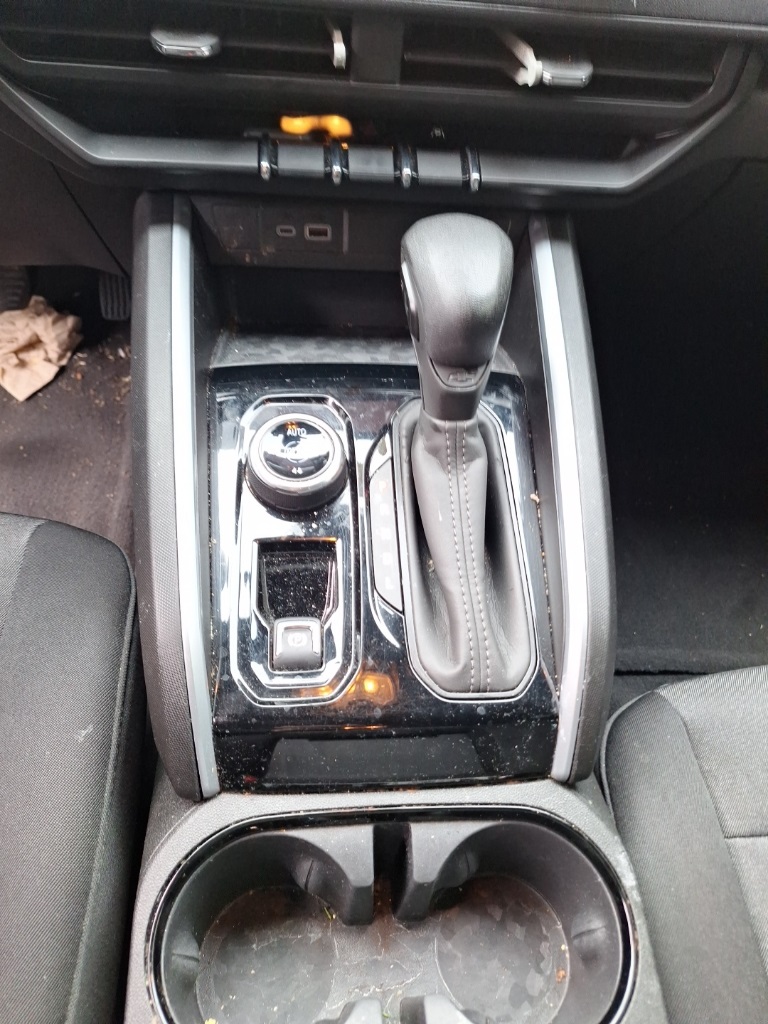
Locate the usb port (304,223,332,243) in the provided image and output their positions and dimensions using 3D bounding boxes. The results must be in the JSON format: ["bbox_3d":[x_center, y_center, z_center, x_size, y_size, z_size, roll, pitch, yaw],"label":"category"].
[{"bbox_3d":[-0.044,-0.188,0.457,0.018,0.011,0.008,0,50,-6],"label":"usb port"}]

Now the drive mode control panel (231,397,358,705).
[{"bbox_3d":[-0.049,0.009,0.380,0.070,0.030,0.188,0,65,-6],"label":"drive mode control panel"}]

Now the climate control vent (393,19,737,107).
[{"bbox_3d":[0.105,-0.250,0.382,0.185,0.037,0.033,0,50,-6],"label":"climate control vent"}]

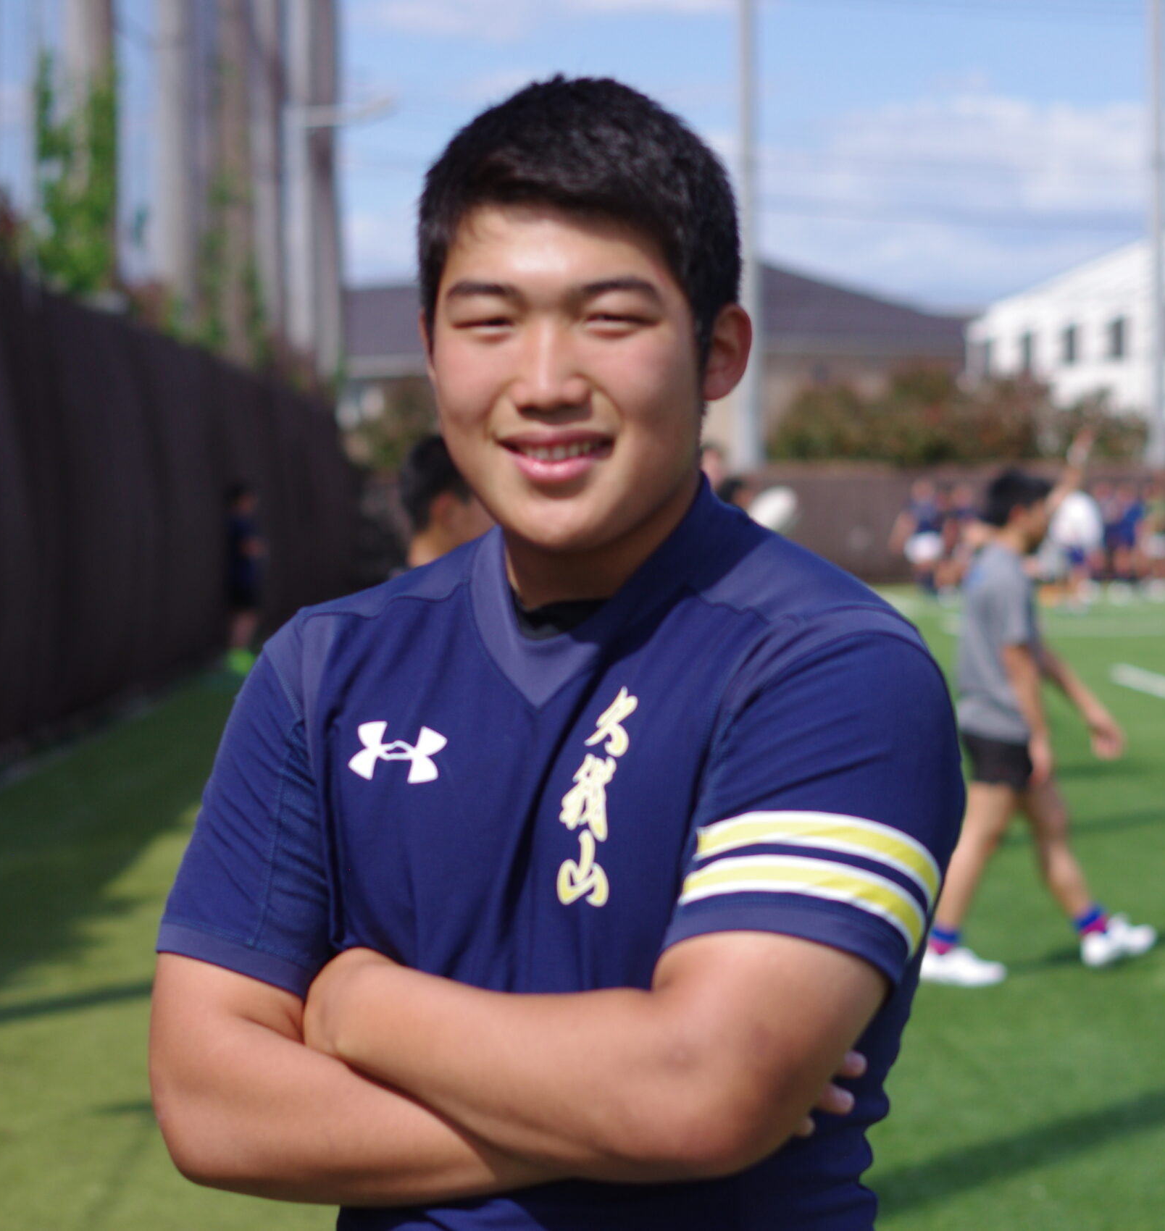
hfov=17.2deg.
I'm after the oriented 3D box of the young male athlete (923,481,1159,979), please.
[{"bbox_3d":[1.552,0.371,13.100,0.790,1.710,0.500,-1,2,-21],"label":"young male athlete"}]

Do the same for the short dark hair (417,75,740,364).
[{"bbox_3d":[-0.001,-0.212,2.100,0.175,0.170,0.205,0,2,13],"label":"short dark hair"}]

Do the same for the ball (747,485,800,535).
[{"bbox_3d":[0.997,-0.542,20.200,0.290,0.190,0.190,-45,0,0],"label":"ball"}]

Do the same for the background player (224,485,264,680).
[{"bbox_3d":[-3.053,-0.321,34.900,0.380,1.700,0.450,0,2,30],"label":"background player"}]

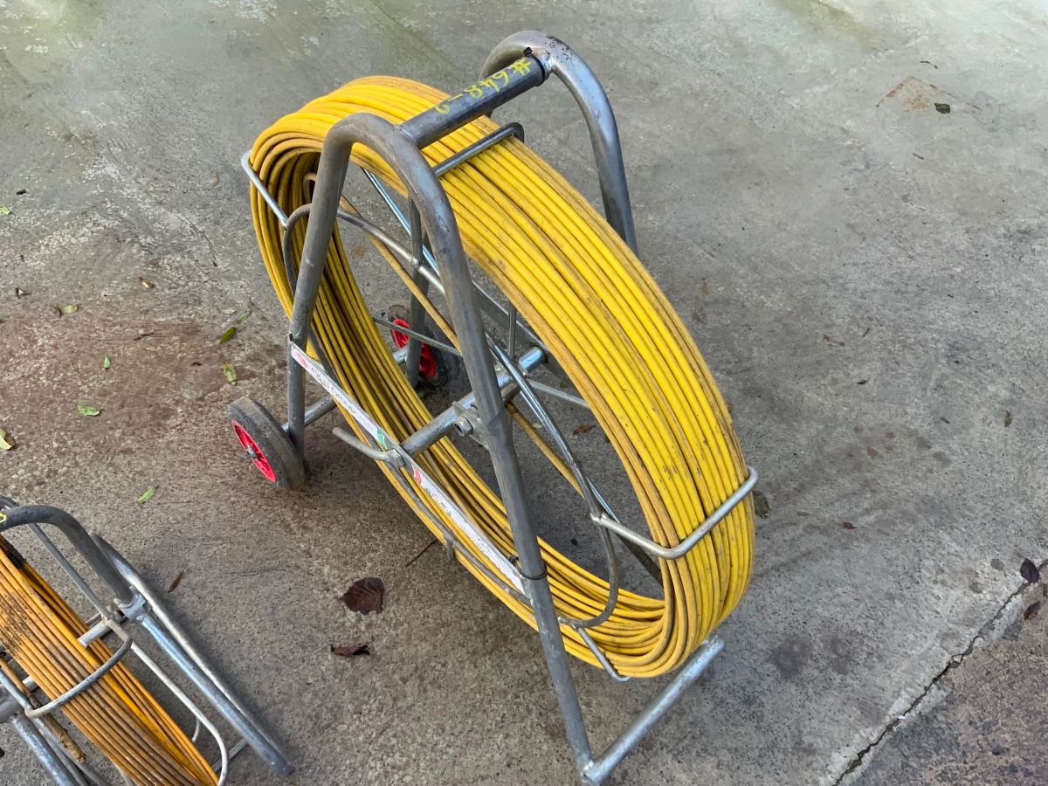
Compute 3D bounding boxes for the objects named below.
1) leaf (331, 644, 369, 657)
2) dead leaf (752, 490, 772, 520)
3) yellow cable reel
[{"bbox_3d":[-0.317,0.470,1.606,0.073,0.014,0.026,2,56,-1],"label":"leaf"},{"bbox_3d":[0.482,0.228,1.800,0.046,0.008,0.072,-17,59,-13],"label":"dead leaf"},{"bbox_3d":[-0.076,0.011,1.322,0.143,0.950,0.950,-37,65,-23],"label":"yellow cable reel"}]

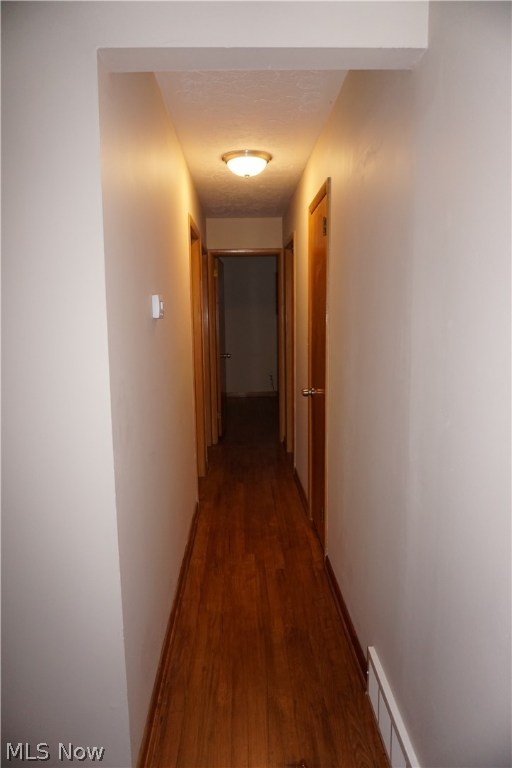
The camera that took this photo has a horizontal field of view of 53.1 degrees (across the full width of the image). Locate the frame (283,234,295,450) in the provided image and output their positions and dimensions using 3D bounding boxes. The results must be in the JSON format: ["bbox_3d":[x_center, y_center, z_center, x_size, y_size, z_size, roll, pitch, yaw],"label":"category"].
[{"bbox_3d":[0.365,-0.279,4.819,0.110,2.090,0.800,-1,8,-2],"label":"frame"}]

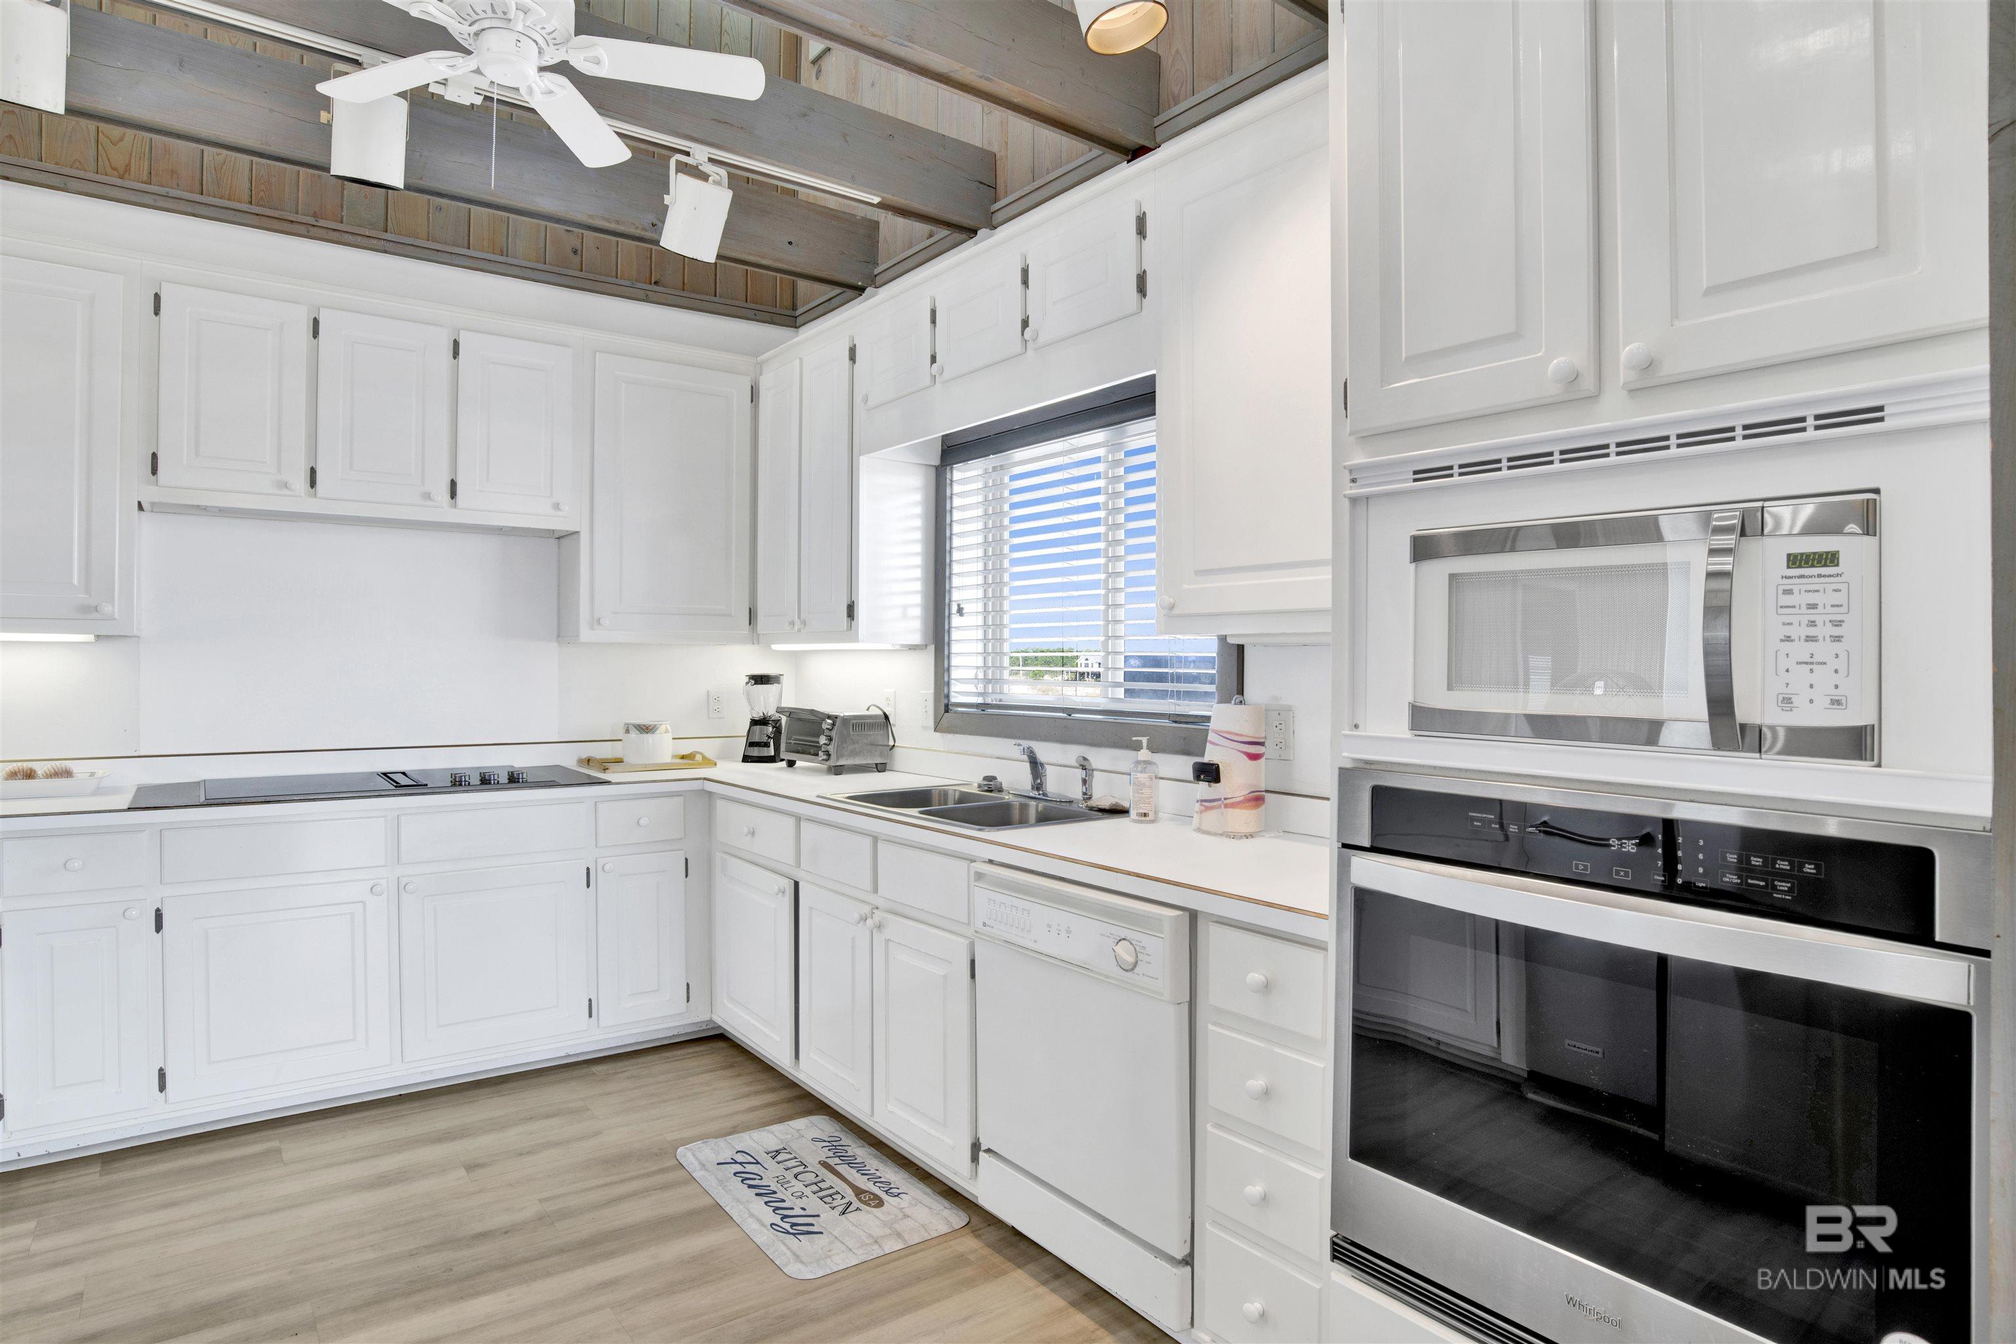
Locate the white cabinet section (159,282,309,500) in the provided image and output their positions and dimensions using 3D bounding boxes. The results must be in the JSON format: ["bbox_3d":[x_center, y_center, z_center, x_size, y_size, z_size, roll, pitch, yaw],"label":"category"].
[{"bbox_3d":[-2.377,-0.825,3.110,0.346,0.584,0.297,0,0,-34],"label":"white cabinet section"}]

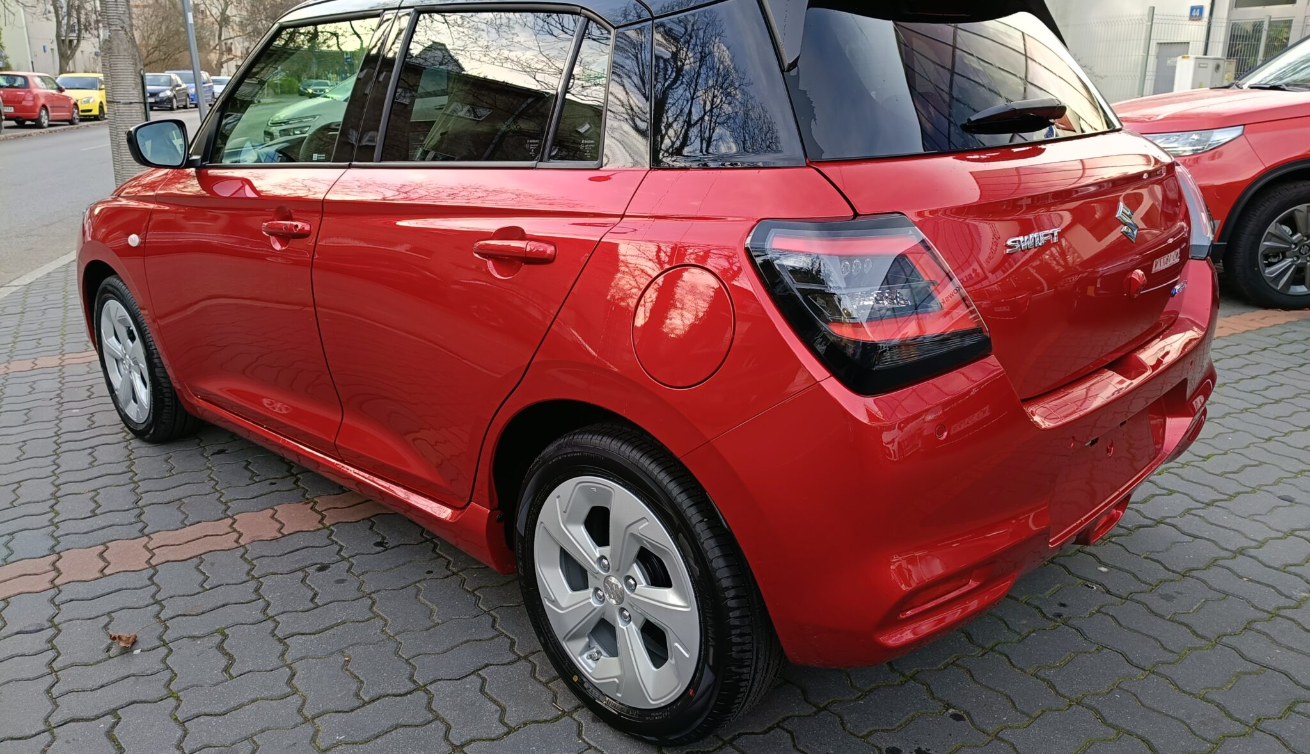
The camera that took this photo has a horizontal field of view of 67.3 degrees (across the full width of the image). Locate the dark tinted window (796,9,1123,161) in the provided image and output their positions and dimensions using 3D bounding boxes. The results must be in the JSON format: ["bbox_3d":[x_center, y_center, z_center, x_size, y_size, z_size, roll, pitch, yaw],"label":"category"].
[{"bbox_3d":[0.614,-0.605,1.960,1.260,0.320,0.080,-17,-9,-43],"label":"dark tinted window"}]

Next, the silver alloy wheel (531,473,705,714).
[{"bbox_3d":[-0.030,0.380,1.858,0.440,0.440,0.160,14,22,42],"label":"silver alloy wheel"}]

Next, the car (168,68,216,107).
[{"bbox_3d":[-21.718,-13.267,45.404,1.770,1.620,4.250,-5,18,-13],"label":"car"}]

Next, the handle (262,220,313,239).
[{"bbox_3d":[-0.872,-0.346,2.332,0.225,0.045,0.050,14,22,42],"label":"handle"}]

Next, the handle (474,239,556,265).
[{"bbox_3d":[-0.261,-0.231,1.807,0.245,0.040,0.050,9,19,43],"label":"handle"}]

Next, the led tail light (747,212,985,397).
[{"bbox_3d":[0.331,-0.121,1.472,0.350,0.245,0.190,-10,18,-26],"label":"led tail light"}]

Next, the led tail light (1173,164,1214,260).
[{"bbox_3d":[1.242,-0.410,2.405,0.255,0.250,0.310,10,20,34],"label":"led tail light"}]

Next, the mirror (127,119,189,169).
[{"bbox_3d":[-1.320,-0.625,2.645,0.120,0.130,0.195,12,20,37],"label":"mirror"}]

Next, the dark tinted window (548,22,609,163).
[{"bbox_3d":[-0.111,-0.509,1.764,0.129,0.261,0.030,14,-1,42],"label":"dark tinted window"}]

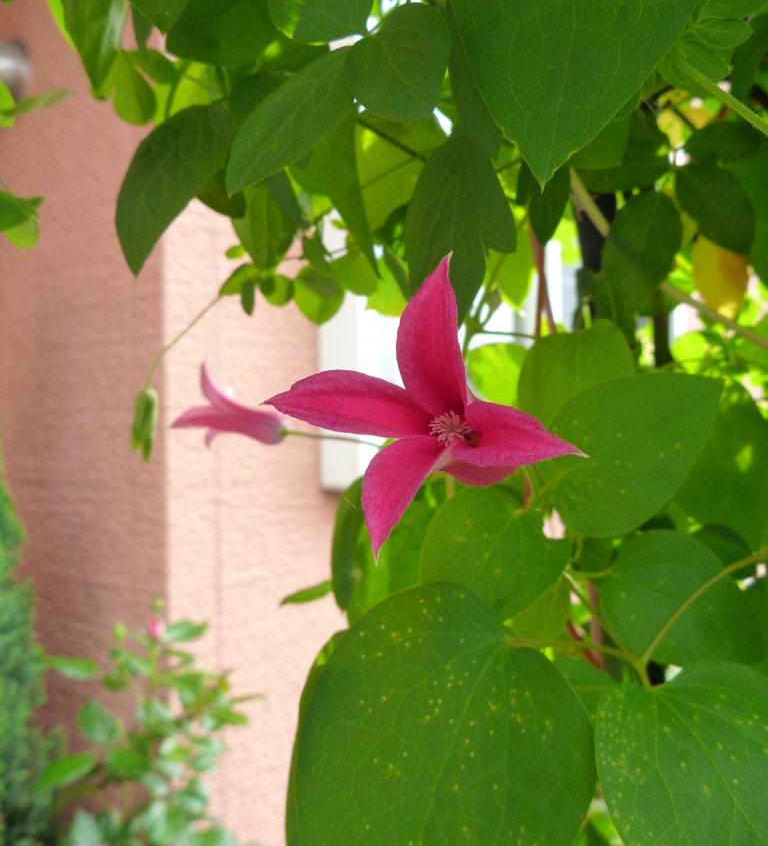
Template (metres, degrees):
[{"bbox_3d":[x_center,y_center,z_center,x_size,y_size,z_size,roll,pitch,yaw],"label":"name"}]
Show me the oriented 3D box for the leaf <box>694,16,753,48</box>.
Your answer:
[{"bbox_3d":[0.123,-0.142,0.300,0.022,0.012,0.012,-1,0,12],"label":"leaf"}]

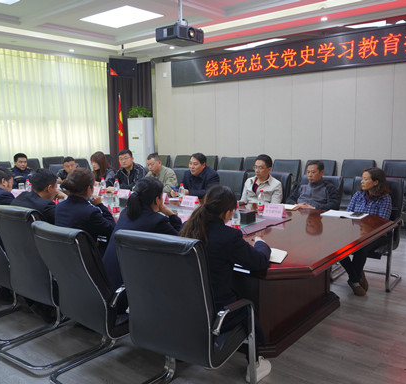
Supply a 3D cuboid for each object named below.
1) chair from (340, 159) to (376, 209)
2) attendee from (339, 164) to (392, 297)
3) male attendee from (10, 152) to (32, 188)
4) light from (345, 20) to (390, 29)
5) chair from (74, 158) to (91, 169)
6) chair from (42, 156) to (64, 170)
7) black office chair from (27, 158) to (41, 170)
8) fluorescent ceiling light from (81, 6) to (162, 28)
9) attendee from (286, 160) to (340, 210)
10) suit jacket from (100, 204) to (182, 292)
[{"bbox_3d":[2.342,0.039,6.682,0.600,1.011,0.680,5,10,39],"label":"chair"},{"bbox_3d":[1.608,0.350,4.213,0.660,1.180,0.500,-8,11,-42],"label":"attendee"},{"bbox_3d":[-2.663,0.041,6.516,0.560,1.254,0.740,-8,11,-41],"label":"male attendee"},{"bbox_3d":[2.397,-2.411,6.257,0.620,0.070,0.400,5,10,39],"label":"light"},{"bbox_3d":[-2.579,-0.289,9.758,0.660,1.003,0.600,5,10,39],"label":"chair"},{"bbox_3d":[-2.750,-0.100,8.514,0.650,1.050,0.600,5,10,39],"label":"chair"},{"bbox_3d":[-3.122,-0.029,8.062,0.650,1.050,0.600,5,10,39],"label":"black office chair"},{"bbox_3d":[-1.331,-2.851,7.087,1.200,0.060,0.800,6,11,40],"label":"fluorescent ceiling light"},{"bbox_3d":[1.068,0.270,4.548,0.740,1.198,0.580,-9,11,-44],"label":"attendee"},{"bbox_3d":[-0.390,0.395,2.874,0.500,0.593,0.580,5,10,39],"label":"suit jacket"}]

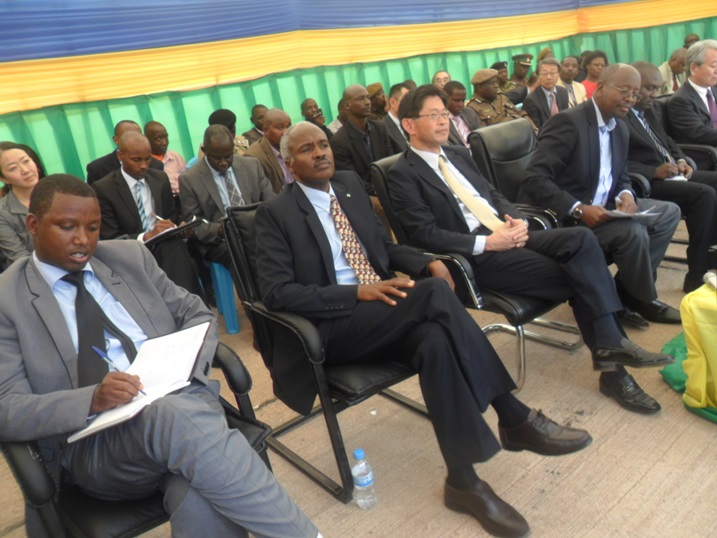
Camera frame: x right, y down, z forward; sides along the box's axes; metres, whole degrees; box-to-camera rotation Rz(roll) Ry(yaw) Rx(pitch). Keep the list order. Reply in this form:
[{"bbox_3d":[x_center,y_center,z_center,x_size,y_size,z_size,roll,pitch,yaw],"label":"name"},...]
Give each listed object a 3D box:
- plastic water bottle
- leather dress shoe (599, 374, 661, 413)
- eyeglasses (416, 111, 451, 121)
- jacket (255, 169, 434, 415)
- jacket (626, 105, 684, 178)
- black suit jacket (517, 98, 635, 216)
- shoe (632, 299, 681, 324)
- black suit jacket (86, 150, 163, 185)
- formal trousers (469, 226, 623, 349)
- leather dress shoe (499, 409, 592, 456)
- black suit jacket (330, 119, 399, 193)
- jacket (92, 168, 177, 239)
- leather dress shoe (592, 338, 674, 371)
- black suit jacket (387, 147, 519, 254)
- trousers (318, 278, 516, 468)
[{"bbox_3d":[0.015,0.713,1.917,0.066,0.210,0.066,-6,19,2],"label":"plastic water bottle"},{"bbox_3d":[1.122,0.497,2.306,0.100,0.105,0.275,-19,23,-32],"label":"leather dress shoe"},{"bbox_3d":[0.297,-0.652,2.390,0.140,0.045,0.145,-23,22,-33],"label":"eyeglasses"},{"bbox_3d":[-0.054,0.070,2.014,0.560,0.800,0.470,-22,22,-31],"label":"jacket"},{"bbox_3d":[1.539,-0.675,3.053,0.530,0.600,0.460,-22,21,-30],"label":"jacket"},{"bbox_3d":[1.098,-0.473,2.699,0.530,0.600,0.450,-20,21,-27],"label":"black suit jacket"},{"bbox_3d":[1.595,0.217,2.948,0.285,0.110,0.100,2,21,25],"label":"shoe"},{"bbox_3d":[-1.348,-0.397,3.465,0.500,0.660,0.380,-21,24,-36],"label":"black suit jacket"},{"bbox_3d":[0.752,0.098,2.508,0.800,0.590,0.450,7,24,36],"label":"formal trousers"},{"bbox_3d":[0.527,0.479,1.622,0.290,0.110,0.105,-21,7,43],"label":"leather dress shoe"},{"bbox_3d":[0.086,-0.594,3.525,0.500,0.660,0.400,-21,24,-36],"label":"black suit jacket"},{"bbox_3d":[-1.117,-0.223,3.092,0.510,0.590,0.440,-22,22,-31],"label":"jacket"},{"bbox_3d":[0.988,0.316,2.034,0.100,0.105,0.290,-25,4,-36],"label":"leather dress shoe"},{"bbox_3d":[0.446,-0.261,2.542,0.550,0.580,0.480,-19,20,-23],"label":"black suit jacket"},{"bbox_3d":[0.160,0.343,2.011,0.790,0.590,0.460,12,27,44],"label":"trousers"}]

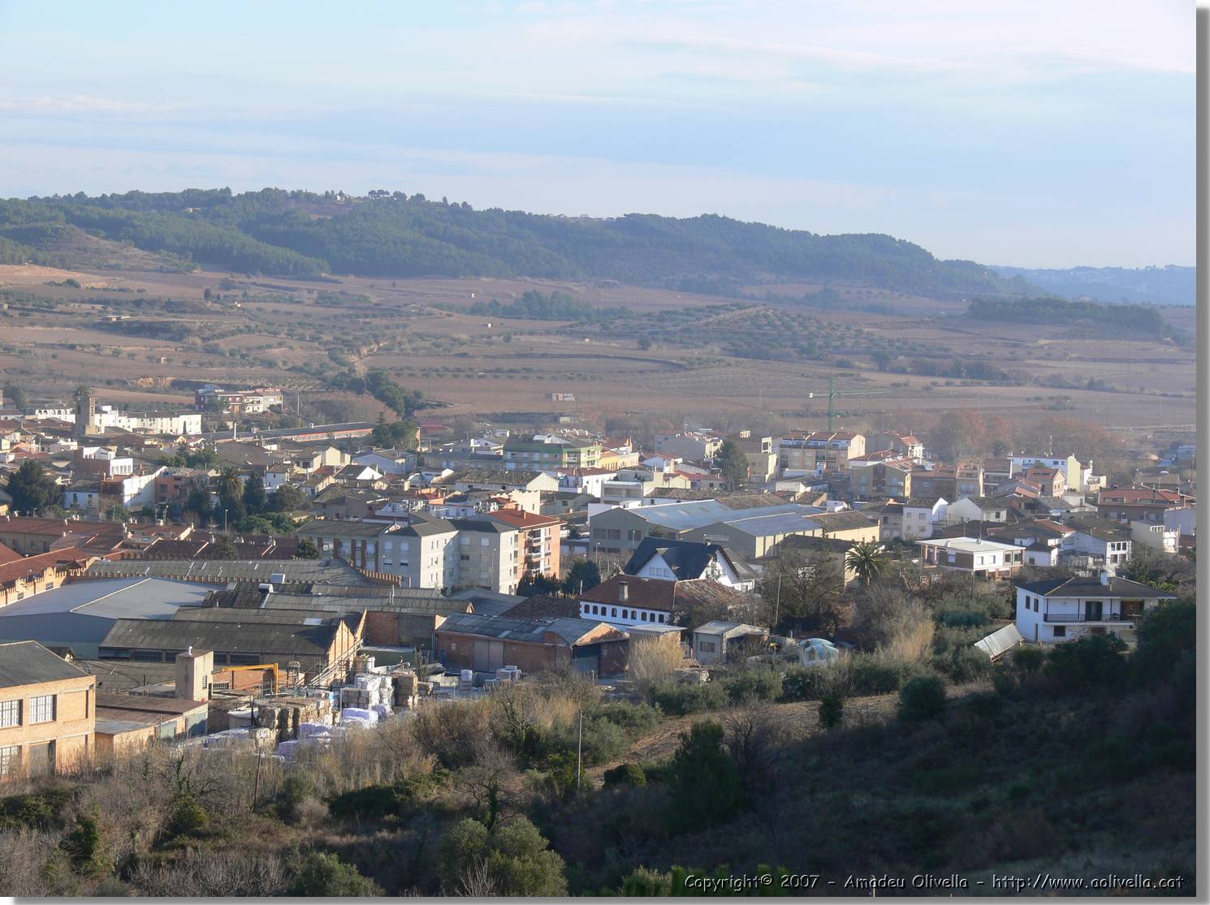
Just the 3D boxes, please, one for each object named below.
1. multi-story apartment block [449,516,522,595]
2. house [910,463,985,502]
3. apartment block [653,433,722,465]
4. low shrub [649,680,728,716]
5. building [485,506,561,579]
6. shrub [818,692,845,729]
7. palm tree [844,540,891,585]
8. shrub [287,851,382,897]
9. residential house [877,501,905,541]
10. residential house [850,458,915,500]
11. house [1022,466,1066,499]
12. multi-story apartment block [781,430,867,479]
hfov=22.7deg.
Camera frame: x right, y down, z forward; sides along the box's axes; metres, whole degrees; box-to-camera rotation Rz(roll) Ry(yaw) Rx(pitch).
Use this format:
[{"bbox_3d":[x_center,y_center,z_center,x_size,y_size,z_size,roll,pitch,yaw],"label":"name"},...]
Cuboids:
[{"bbox_3d":[-21.018,18.696,537.777,9.380,13.200,9.600,3,3,21],"label":"multi-story apartment block"},{"bbox_3d":[94.694,8.263,815.298,19.500,10.113,10.500,2,4,30],"label":"house"},{"bbox_3d":[29.462,-0.607,1011.937,17.000,10.679,14.000,2,4,29],"label":"apartment block"},{"bbox_3d":[10.280,30.256,370.747,9.496,3.810,7.000,1,3,2],"label":"low shrub"},{"bbox_3d":[-18.095,18.695,577.388,13.200,14.820,16.500,2,4,26],"label":"building"},{"bbox_3d":[18.976,21.759,253.705,2.300,3.149,2.300,0,3,0],"label":"shrub"},{"bbox_3d":[40.144,17.269,459.795,7.100,7.588,7.100,0,3,0],"label":"palm tree"},{"bbox_3d":[-13.476,21.423,150.000,4.600,3.000,4.300,1,3,0],"label":"shrub"},{"bbox_3d":[64.309,15.075,659.480,6.300,7.961,9.000,2,4,30],"label":"residential house"},{"bbox_3d":[72.588,7.747,788.016,14.000,11.200,12.000,2,3,13],"label":"residential house"},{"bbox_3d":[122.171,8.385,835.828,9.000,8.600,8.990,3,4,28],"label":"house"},{"bbox_3d":[63.691,0.833,878.606,20.800,13.300,15.000,2,3,23],"label":"multi-story apartment block"}]

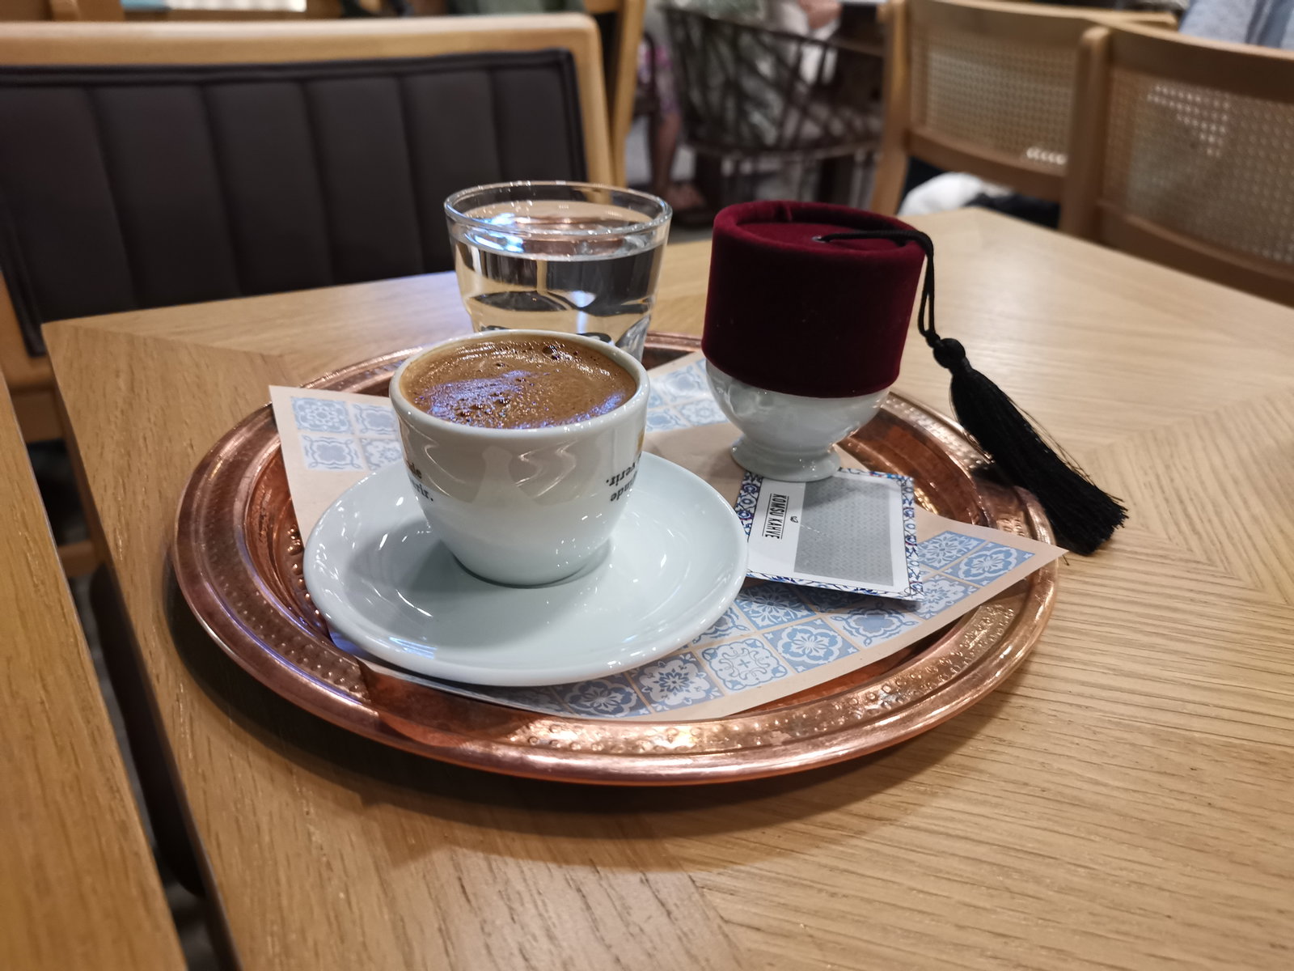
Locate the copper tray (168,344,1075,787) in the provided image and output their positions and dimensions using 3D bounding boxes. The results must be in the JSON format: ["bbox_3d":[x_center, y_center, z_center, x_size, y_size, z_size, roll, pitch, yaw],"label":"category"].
[{"bbox_3d":[-0.008,0.003,0.338,0.275,0.018,0.275,3,29,-1],"label":"copper tray"}]

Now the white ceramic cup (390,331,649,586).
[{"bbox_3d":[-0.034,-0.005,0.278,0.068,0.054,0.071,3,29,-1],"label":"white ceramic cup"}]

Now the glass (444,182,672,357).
[{"bbox_3d":[-0.033,-0.060,0.373,0.078,0.086,0.078,3,29,-1],"label":"glass"}]

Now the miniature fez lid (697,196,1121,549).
[{"bbox_3d":[0.091,-0.039,0.344,0.153,0.086,0.072,17,32,23],"label":"miniature fez lid"}]

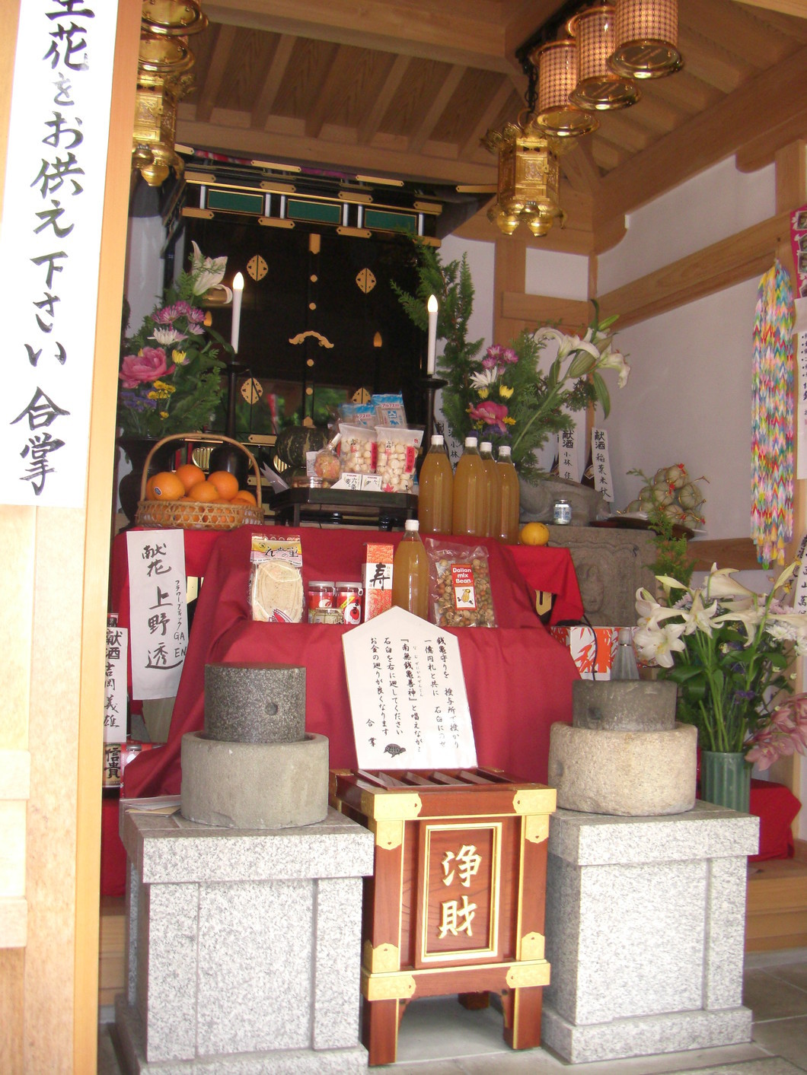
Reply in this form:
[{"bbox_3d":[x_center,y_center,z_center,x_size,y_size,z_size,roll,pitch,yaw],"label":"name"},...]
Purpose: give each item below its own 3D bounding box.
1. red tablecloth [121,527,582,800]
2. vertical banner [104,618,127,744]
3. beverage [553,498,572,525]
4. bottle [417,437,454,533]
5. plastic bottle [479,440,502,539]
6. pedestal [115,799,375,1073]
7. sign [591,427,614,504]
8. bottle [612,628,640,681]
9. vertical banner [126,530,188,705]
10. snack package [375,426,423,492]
[{"bbox_3d":[-0.125,0.348,3.251,1.298,0.711,0.682,3,-4,-19],"label":"red tablecloth"},{"bbox_3d":[-0.715,0.363,2.920,0.068,0.300,0.012,3,-3,-20],"label":"vertical banner"},{"bbox_3d":[0.535,-0.086,3.980,0.059,0.088,0.059,2,-3,0],"label":"beverage"},{"bbox_3d":[0.092,-0.143,3.330,0.096,0.298,0.096,2,-3,0],"label":"bottle"},{"bbox_3d":[0.234,-0.133,3.389,0.097,0.280,0.097,2,-3,0],"label":"plastic bottle"},{"bbox_3d":[-0.356,0.855,2.531,0.468,0.530,0.462,3,-3,-19],"label":"pedestal"},{"bbox_3d":[0.740,-0.266,4.378,0.062,0.278,0.012,-2,-13,-24],"label":"sign"},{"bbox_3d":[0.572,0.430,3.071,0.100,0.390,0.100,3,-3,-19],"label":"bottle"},{"bbox_3d":[-0.618,0.197,2.987,0.144,0.427,0.012,-2,-2,-20],"label":"vertical banner"},{"bbox_3d":[-0.016,-0.226,3.471,0.136,0.211,0.062,3,-14,-19],"label":"snack package"}]

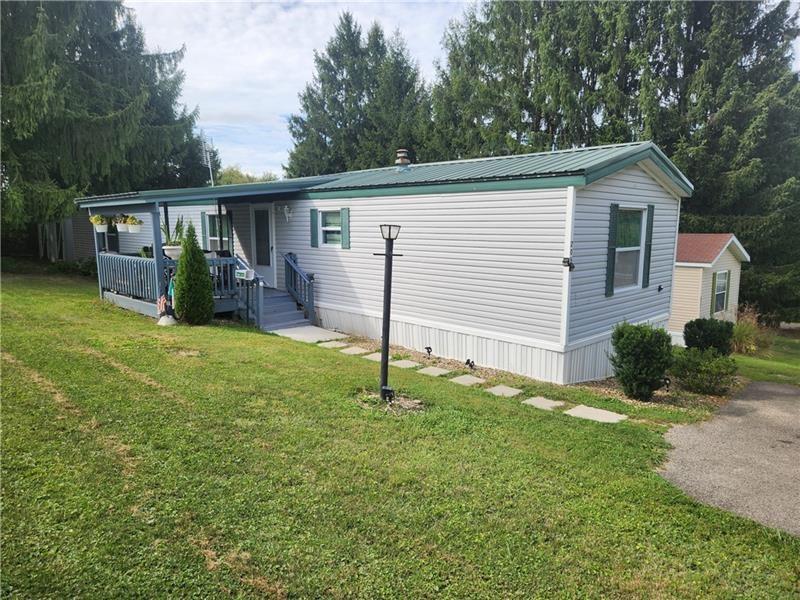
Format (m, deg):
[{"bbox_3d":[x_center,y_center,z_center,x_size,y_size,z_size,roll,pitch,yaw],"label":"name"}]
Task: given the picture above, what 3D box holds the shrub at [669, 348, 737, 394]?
[{"bbox_3d":[4.540,1.055,7.950,0.900,0.680,0.850,5,9,30],"label":"shrub"}]

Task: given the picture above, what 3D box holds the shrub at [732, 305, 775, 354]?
[{"bbox_3d":[10.974,0.916,16.500,1.150,1.520,1.100,6,9,34],"label":"shrub"}]

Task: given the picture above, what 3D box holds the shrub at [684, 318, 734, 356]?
[{"bbox_3d":[6.347,0.831,10.900,0.940,0.930,0.920,5,9,30],"label":"shrub"}]

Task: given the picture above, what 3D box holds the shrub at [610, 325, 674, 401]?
[{"bbox_3d":[3.271,0.833,7.200,0.770,1.020,0.760,4,9,25],"label":"shrub"}]

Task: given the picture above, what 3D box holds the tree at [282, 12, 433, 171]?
[{"bbox_3d":[-2.749,-9.592,34.910,10.000,17.430,9.500,0,8,-4],"label":"tree"}]

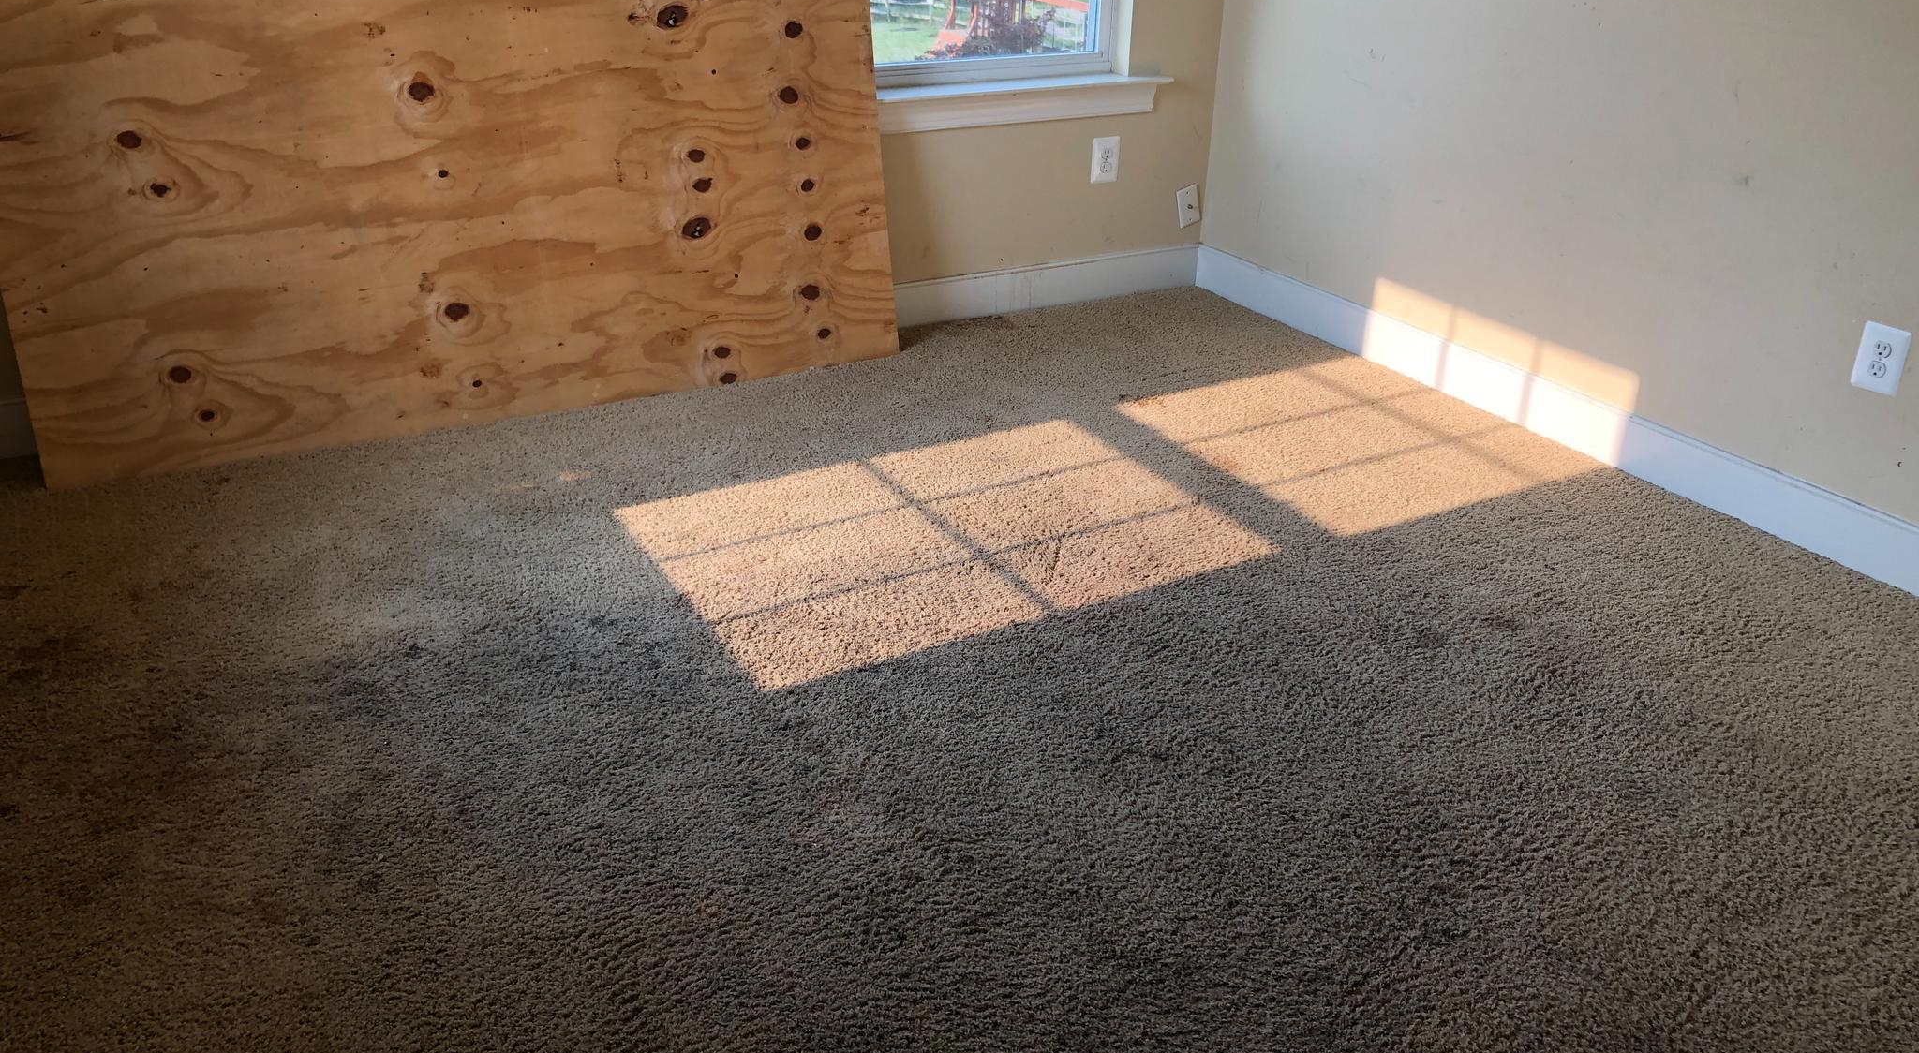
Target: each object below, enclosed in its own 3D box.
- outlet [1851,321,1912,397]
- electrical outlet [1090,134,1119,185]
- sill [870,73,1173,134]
[{"bbox_3d":[1.742,-0.315,2.935,0.010,0.124,0.082,-13,29,-28],"label":"outlet"},{"bbox_3d":[0.409,-1.019,4.325,0.082,0.124,0.010,-13,29,-28],"label":"electrical outlet"},{"bbox_3d":[0.075,-1.107,4.087,1.115,0.103,0.125,-13,29,-28],"label":"sill"}]

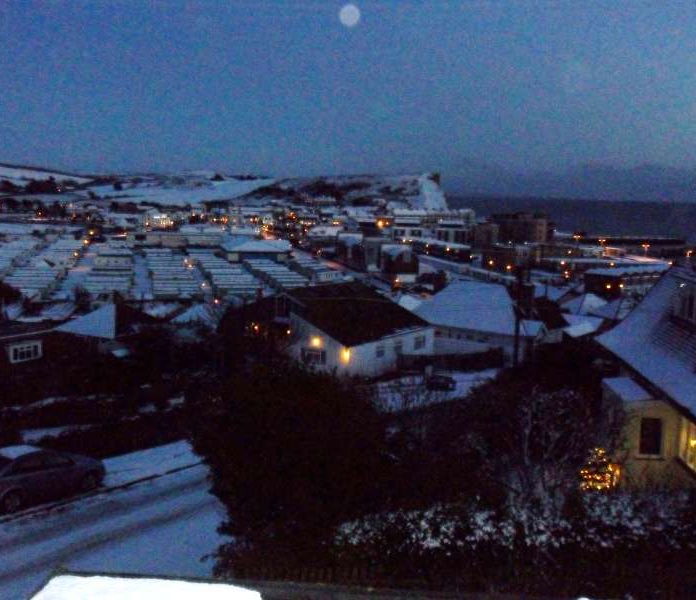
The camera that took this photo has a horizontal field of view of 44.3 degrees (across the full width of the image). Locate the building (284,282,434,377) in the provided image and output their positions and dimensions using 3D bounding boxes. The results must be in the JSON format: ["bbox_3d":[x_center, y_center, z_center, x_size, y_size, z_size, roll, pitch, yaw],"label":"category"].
[{"bbox_3d":[-1.707,1.929,82.987,14.235,6.601,14.965,6,9,33],"label":"building"}]

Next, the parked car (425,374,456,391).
[{"bbox_3d":[8.809,7.768,81.000,1.700,1.440,3.950,-1,8,-22],"label":"parked car"}]

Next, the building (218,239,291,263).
[{"bbox_3d":[-31.633,-17.334,291.833,23.000,7.000,19.000,1,7,-8],"label":"building"}]

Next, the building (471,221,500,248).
[{"bbox_3d":[66.247,-31.546,415.000,10.500,13.500,9.500,7,9,37],"label":"building"}]

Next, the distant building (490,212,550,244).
[{"bbox_3d":[87.753,-35.610,435.000,27.000,17.000,14.000,7,9,37],"label":"distant building"}]

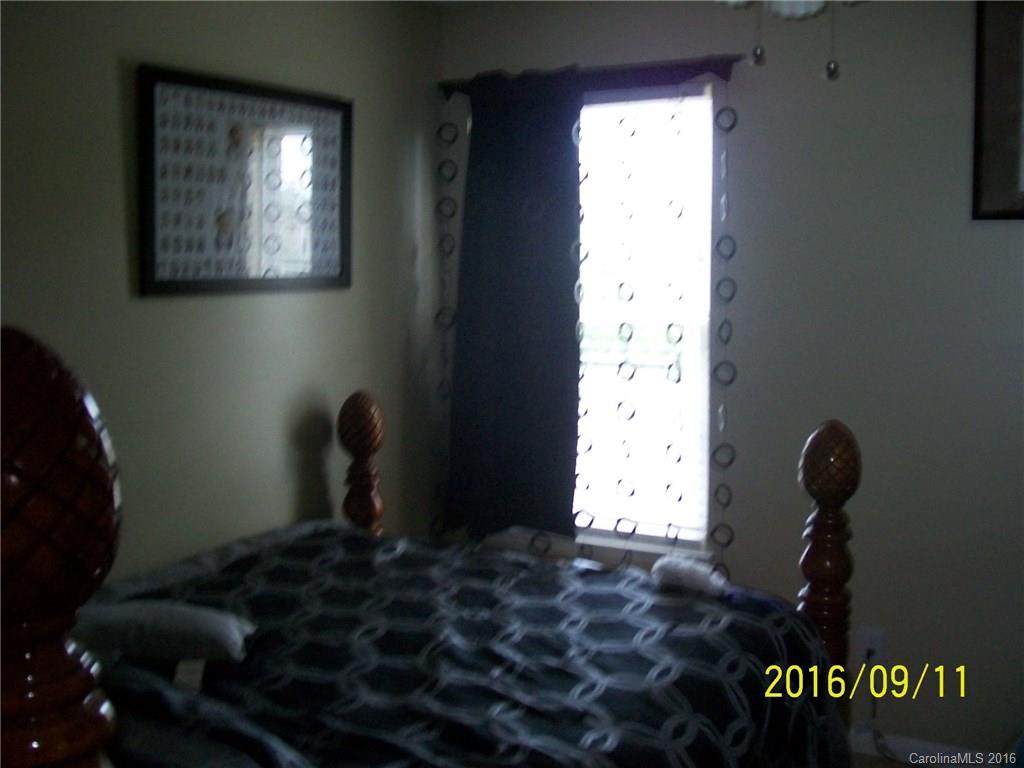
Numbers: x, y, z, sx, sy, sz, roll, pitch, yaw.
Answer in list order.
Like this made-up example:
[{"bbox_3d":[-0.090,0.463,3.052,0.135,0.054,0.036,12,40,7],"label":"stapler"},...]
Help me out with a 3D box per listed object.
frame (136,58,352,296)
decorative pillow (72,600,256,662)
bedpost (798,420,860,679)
[{"bbox_3d":[-0.774,-0.590,3.239,0.030,0.612,0.845,7,8,33],"label":"frame"},{"bbox_3d":[-0.640,0.430,1.860,0.400,0.120,0.260,1,3,14],"label":"decorative pillow"},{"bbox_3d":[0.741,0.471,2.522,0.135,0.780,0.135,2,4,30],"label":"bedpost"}]

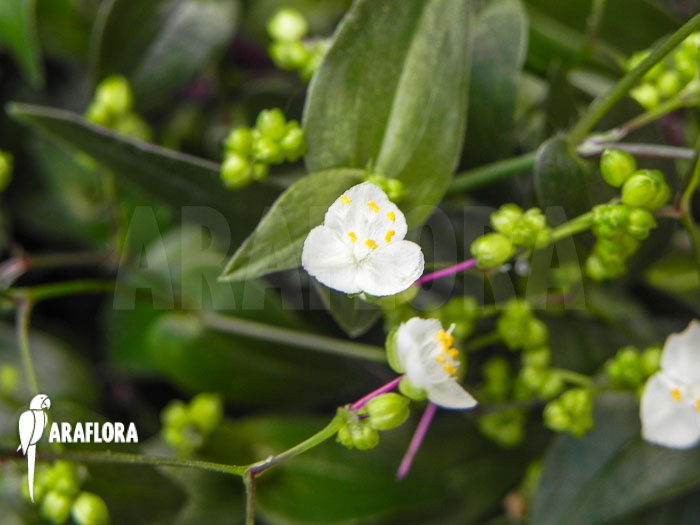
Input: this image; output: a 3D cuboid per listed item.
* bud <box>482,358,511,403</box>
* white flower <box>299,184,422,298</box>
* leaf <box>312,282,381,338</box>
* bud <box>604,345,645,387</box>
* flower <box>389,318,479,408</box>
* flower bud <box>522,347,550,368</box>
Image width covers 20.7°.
[{"bbox_3d":[0.023,0.018,0.295,0.004,0.007,0.004,0,26,0],"label":"bud"},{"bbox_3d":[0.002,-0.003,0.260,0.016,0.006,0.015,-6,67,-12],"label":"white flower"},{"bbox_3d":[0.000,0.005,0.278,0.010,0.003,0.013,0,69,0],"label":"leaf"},{"bbox_3d":[0.041,0.016,0.285,0.006,0.006,0.005,0,26,0],"label":"bud"},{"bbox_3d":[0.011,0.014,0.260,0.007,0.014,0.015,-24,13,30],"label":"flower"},{"bbox_3d":[0.028,0.014,0.290,0.004,0.003,0.004,0,26,0],"label":"flower bud"}]

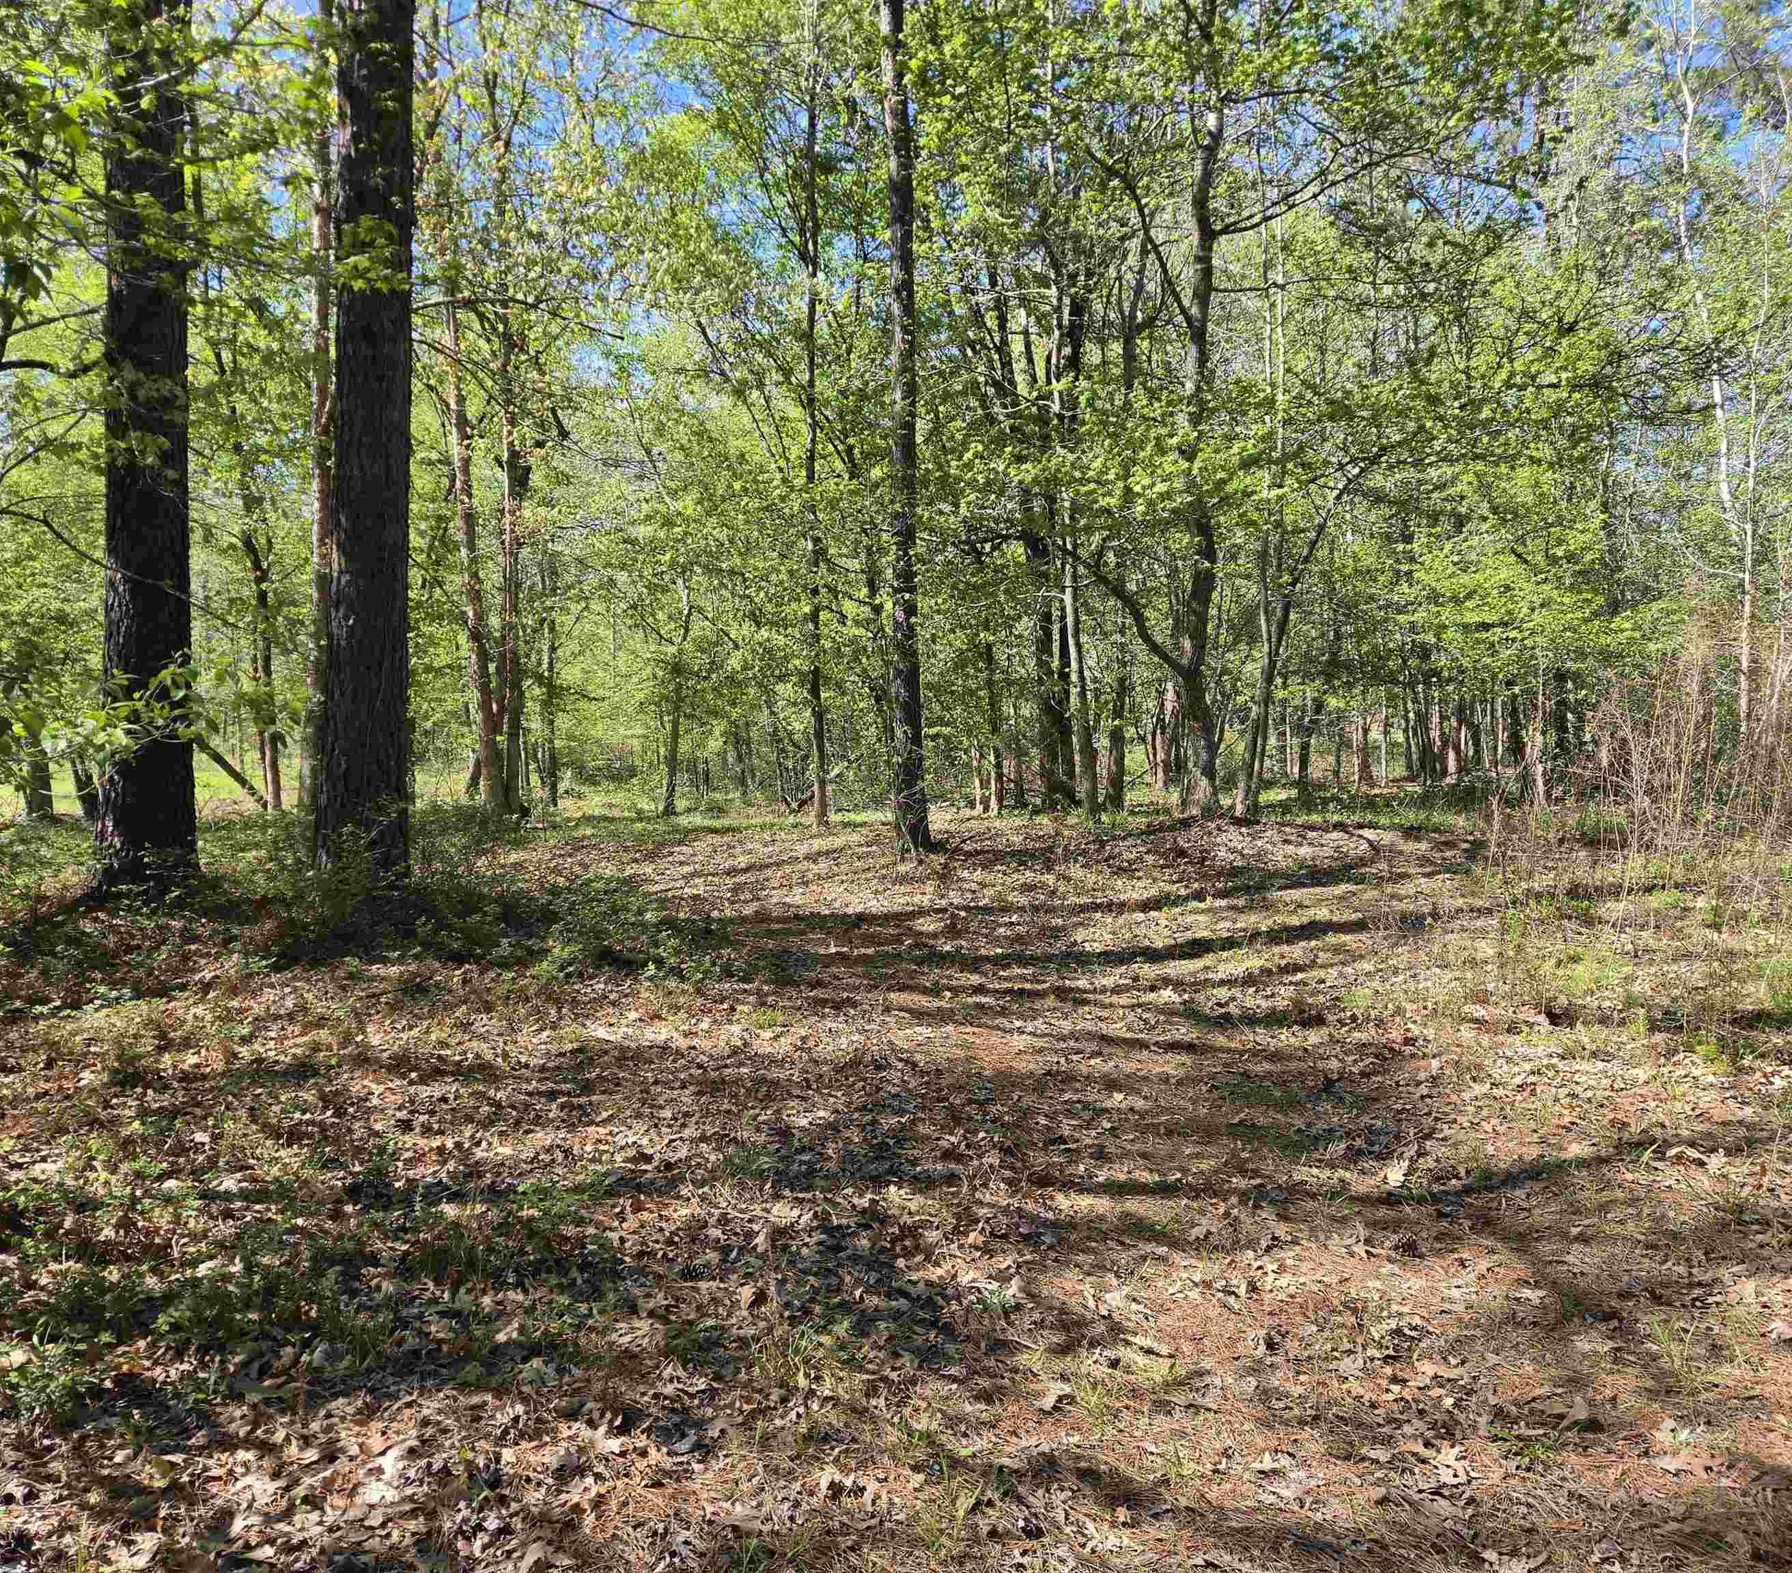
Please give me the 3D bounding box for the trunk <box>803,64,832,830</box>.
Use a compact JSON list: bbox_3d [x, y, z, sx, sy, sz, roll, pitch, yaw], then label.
[{"bbox_3d":[-1.067,-4.624,19.000,0.260,10.430,0.260,0,0,0],"label":"trunk"}]

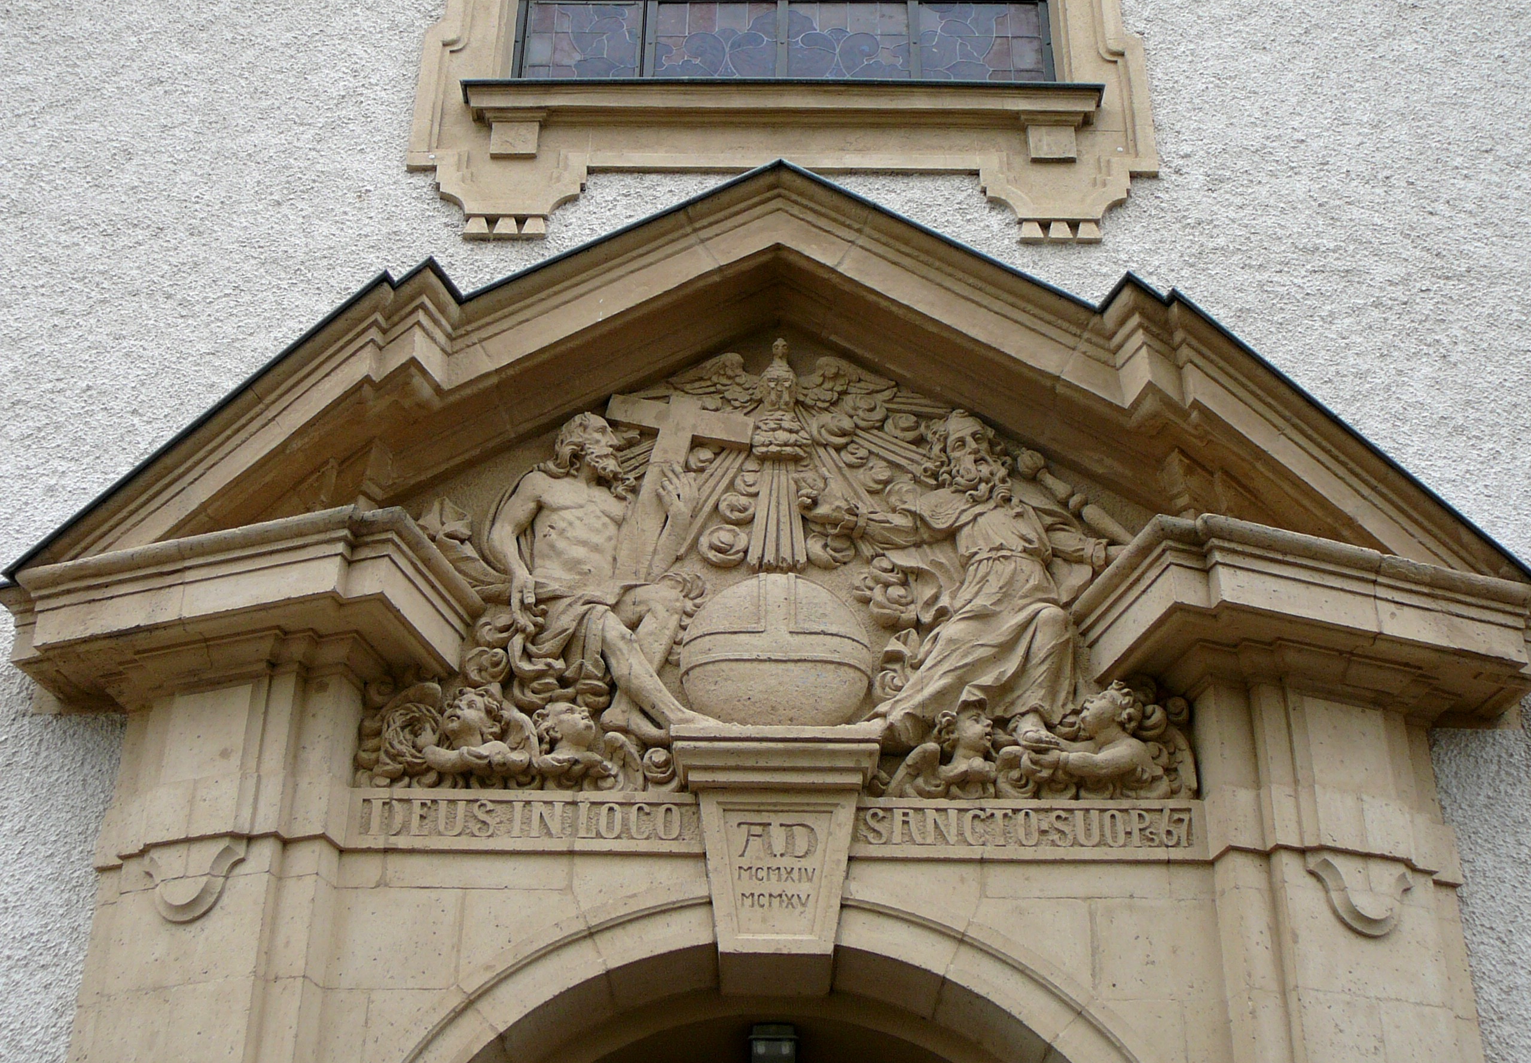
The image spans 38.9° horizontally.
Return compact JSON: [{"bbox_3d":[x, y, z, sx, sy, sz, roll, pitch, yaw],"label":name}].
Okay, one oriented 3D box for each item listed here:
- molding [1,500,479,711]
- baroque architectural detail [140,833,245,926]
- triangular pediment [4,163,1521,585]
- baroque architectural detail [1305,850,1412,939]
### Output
[{"bbox_3d":[-1.694,0.300,6.784,1.485,0.290,0.635,-9,-34,16],"label":"molding"},{"bbox_3d":[-1.707,1.060,6.437,0.365,0.255,0.065,-10,-34,16],"label":"baroque architectural detail"},{"bbox_3d":[0.004,-0.502,7.167,4.740,1.580,0.790,0,-32,1],"label":"triangular pediment"},{"bbox_3d":[1.760,1.100,6.436,0.375,0.258,0.086,12,-31,-18],"label":"baroque architectural detail"}]

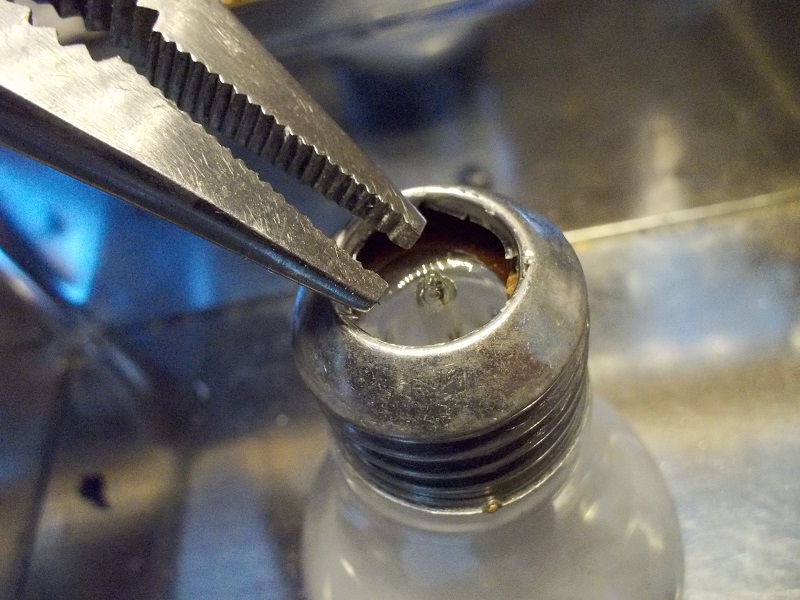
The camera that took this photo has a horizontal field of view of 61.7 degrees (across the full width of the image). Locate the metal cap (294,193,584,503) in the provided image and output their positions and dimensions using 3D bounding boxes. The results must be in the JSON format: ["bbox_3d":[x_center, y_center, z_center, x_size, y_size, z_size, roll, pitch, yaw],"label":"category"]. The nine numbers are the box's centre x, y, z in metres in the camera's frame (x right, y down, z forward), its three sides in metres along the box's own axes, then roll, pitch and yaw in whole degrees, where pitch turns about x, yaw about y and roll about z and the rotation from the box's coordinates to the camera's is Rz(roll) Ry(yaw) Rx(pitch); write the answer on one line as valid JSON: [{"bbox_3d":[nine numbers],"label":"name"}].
[{"bbox_3d":[0.004,0.003,0.063,0.027,0.021,0.027,-6,54,8],"label":"metal cap"}]

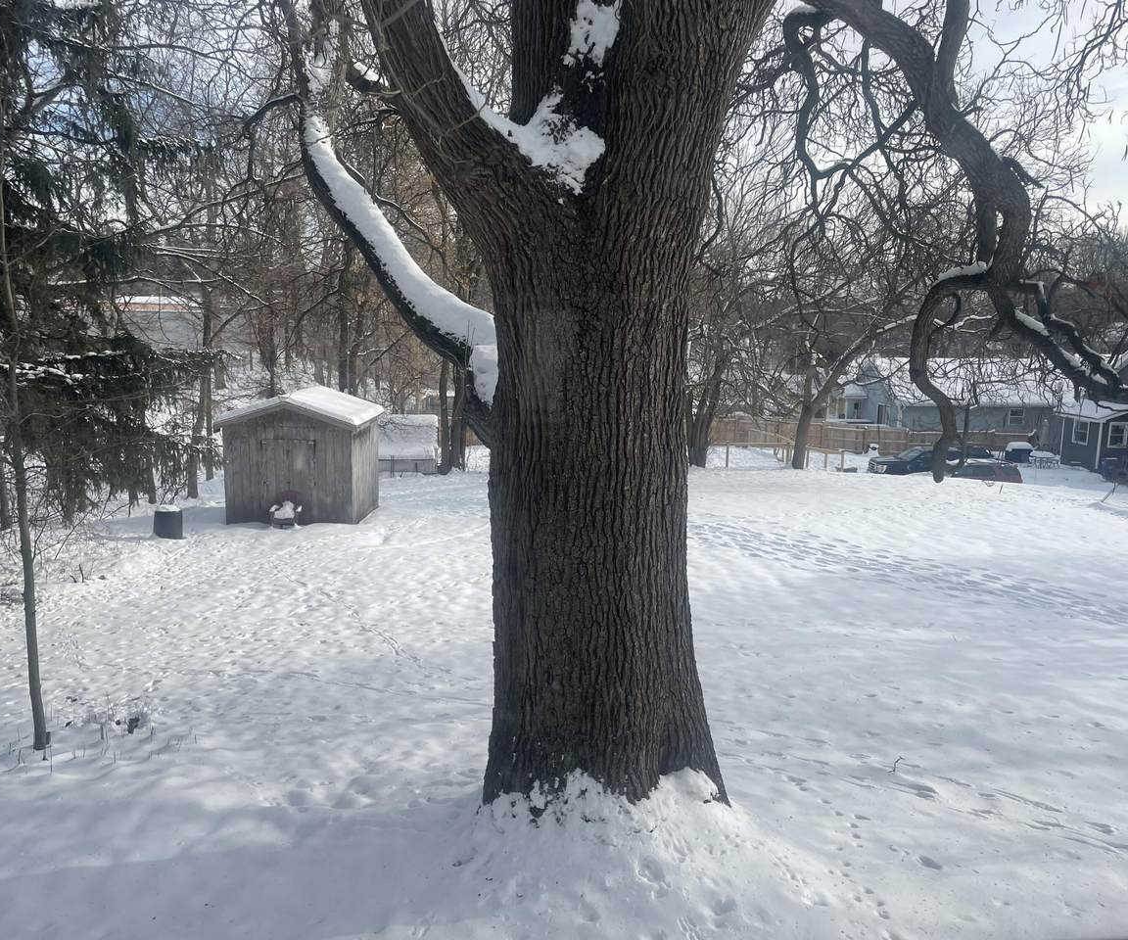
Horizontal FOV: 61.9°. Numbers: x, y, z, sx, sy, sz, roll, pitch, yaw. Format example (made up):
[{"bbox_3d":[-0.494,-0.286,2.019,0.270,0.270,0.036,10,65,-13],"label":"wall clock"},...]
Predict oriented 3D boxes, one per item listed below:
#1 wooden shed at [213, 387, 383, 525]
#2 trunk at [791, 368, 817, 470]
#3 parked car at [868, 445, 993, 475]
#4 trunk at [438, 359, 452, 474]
[{"bbox_3d":[-6.238,-0.398,22.663,3.230,3.020,2.760,1,9,2],"label":"wooden shed"},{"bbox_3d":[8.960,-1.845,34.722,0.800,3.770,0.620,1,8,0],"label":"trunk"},{"bbox_3d":[15.670,-0.120,40.100,4.850,1.740,1.920,1,8,0],"label":"parked car"},{"bbox_3d":[-4.021,-1.780,31.712,0.420,3.900,0.400,1,8,0],"label":"trunk"}]

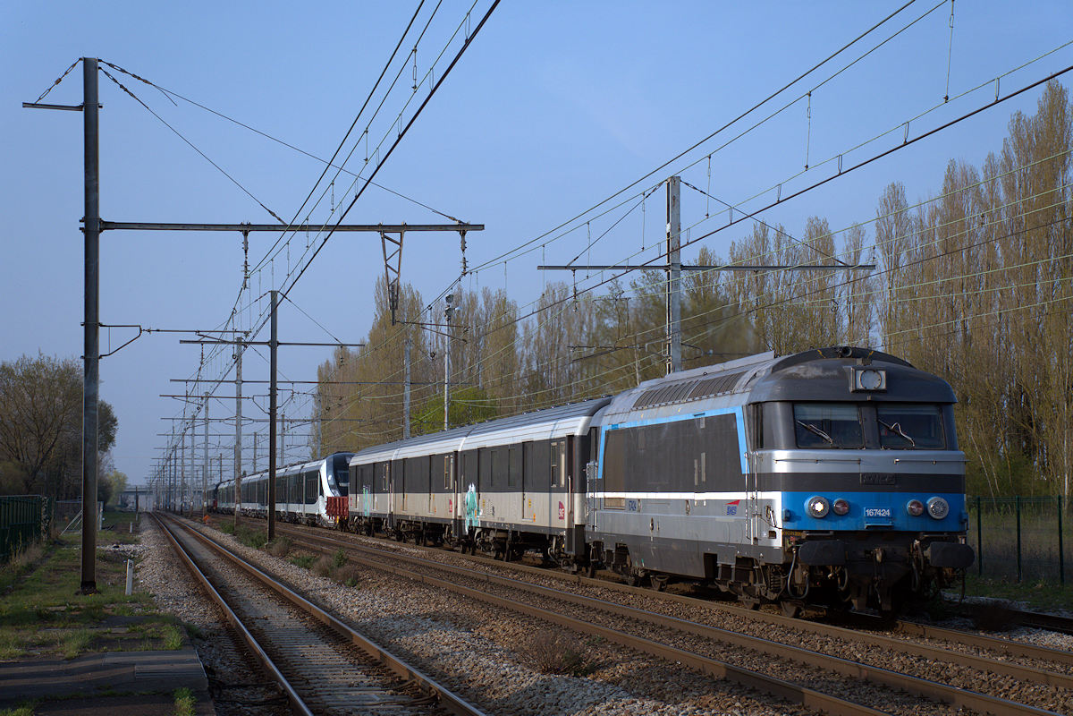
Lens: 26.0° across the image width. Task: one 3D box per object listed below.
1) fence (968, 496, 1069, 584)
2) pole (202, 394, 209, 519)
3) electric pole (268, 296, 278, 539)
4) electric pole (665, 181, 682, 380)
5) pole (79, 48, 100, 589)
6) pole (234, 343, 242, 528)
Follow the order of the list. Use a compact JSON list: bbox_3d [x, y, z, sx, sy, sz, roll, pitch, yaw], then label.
[{"bbox_3d":[11.599,4.373,56.000,0.090,2.050,6.400,0,-3,-9],"label":"fence"},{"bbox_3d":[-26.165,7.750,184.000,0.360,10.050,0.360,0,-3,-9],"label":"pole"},{"bbox_3d":[-10.485,2.348,92.500,0.300,10.000,0.300,0,-3,-9],"label":"electric pole"},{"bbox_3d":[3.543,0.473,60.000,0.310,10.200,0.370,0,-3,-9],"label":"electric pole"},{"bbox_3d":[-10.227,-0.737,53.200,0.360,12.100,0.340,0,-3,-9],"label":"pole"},{"bbox_3d":[-15.980,4.142,124.500,0.330,10.100,0.330,0,-3,-9],"label":"pole"}]

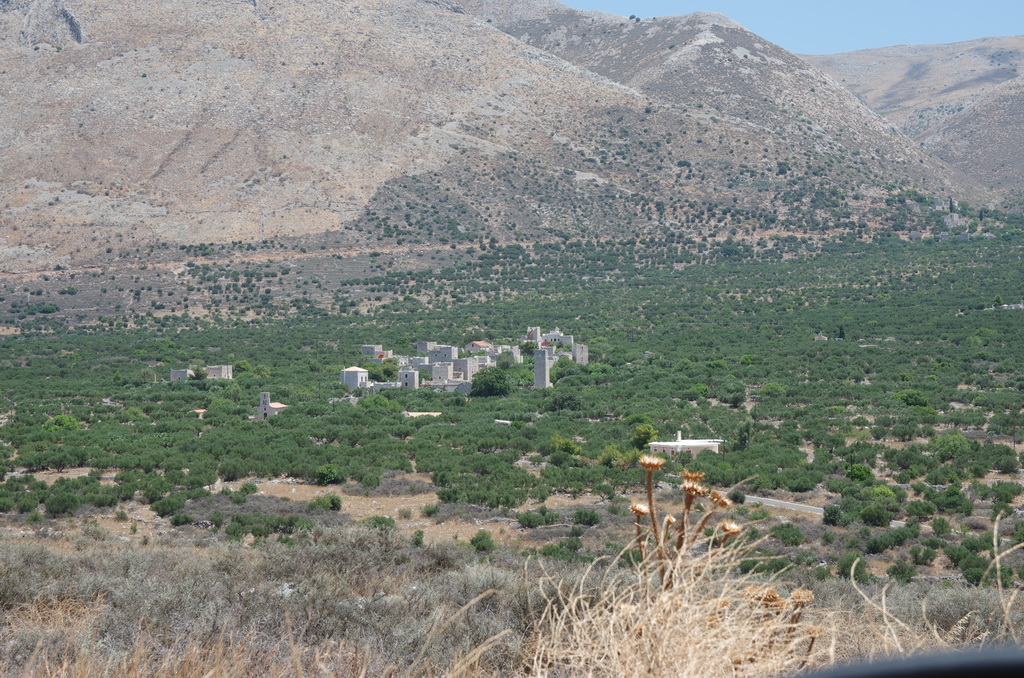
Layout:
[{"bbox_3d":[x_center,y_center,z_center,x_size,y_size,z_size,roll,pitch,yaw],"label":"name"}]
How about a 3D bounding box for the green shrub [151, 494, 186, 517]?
[{"bbox_3d":[-52.444,25.420,325.000,5.496,3.359,4.672,0,1,0],"label":"green shrub"}]

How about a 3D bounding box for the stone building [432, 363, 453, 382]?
[{"bbox_3d":[-25.030,12.196,775.000,5.800,7.281,5.800,0,1,18],"label":"stone building"}]

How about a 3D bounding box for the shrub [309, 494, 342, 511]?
[{"bbox_3d":[-29.087,25.617,332.000,5.303,2.729,4.507,0,1,0],"label":"shrub"}]

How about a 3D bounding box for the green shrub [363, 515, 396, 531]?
[{"bbox_3d":[-18.985,26.399,305.000,4.872,2.507,4.141,0,1,0],"label":"green shrub"}]

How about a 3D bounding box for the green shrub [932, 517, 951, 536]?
[{"bbox_3d":[60.126,26.248,298.000,2.520,2.800,2.520,0,1,0],"label":"green shrub"}]

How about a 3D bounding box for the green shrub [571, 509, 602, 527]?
[{"bbox_3d":[13.107,31.194,372.000,4.900,3.000,4.500,0,1,0],"label":"green shrub"}]

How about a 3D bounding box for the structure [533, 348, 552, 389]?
[{"bbox_3d":[12.127,12.087,852.000,5.000,15.400,5.000,0,1,19],"label":"structure"}]

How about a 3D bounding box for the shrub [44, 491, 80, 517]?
[{"bbox_3d":[-81.720,30.052,387.000,6.300,4.100,5.600,0,1,0],"label":"shrub"}]

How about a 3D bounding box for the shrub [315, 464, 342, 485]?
[{"bbox_3d":[-38.237,28.494,446.000,5.200,4.200,4.900,0,1,0],"label":"shrub"}]

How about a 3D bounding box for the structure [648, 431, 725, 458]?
[{"bbox_3d":[41.361,25.553,506.000,16.300,7.000,9.000,0,1,12],"label":"structure"}]

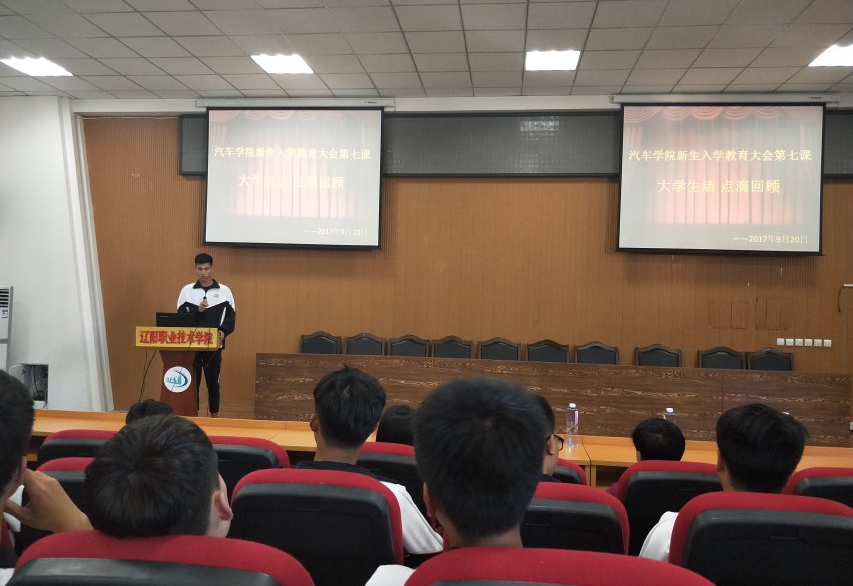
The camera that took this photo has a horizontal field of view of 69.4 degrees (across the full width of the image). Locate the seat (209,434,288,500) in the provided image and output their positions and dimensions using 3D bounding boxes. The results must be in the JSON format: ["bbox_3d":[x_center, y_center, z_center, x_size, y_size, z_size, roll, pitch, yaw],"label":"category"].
[{"bbox_3d":[-0.793,1.068,2.796,0.540,0.960,0.640,2,0,7],"label":"seat"}]

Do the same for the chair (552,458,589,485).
[{"bbox_3d":[0.396,1.090,2.551,0.550,0.960,0.620,1,-1,6],"label":"chair"}]

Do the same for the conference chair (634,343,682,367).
[{"bbox_3d":[2.527,1.051,6.513,0.490,0.980,0.570,1,-1,6],"label":"conference chair"}]

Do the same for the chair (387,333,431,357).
[{"bbox_3d":[-0.233,0.984,6.924,0.490,0.980,0.570,1,-1,6],"label":"chair"}]

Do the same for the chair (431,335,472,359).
[{"bbox_3d":[0.268,0.997,6.867,0.490,0.980,0.570,1,-1,6],"label":"chair"}]

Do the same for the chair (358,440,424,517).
[{"bbox_3d":[-0.198,1.076,2.723,0.540,0.960,0.640,2,0,7],"label":"chair"}]

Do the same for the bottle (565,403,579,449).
[{"bbox_3d":[0.737,0.676,3.130,0.063,0.230,0.063,2,0,7],"label":"bottle"}]

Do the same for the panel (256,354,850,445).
[{"bbox_3d":[1.158,1.125,6.503,5.985,0.760,0.400,1,-1,6],"label":"panel"}]

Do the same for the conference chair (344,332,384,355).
[{"bbox_3d":[-0.803,0.997,7.281,0.520,1.010,0.580,2,0,7],"label":"conference chair"}]

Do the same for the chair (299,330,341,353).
[{"bbox_3d":[-1.280,0.959,7.042,0.490,0.980,0.570,1,-1,6],"label":"chair"}]

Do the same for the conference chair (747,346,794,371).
[{"bbox_3d":[3.845,1.138,6.709,0.520,1.010,0.580,2,0,7],"label":"conference chair"}]

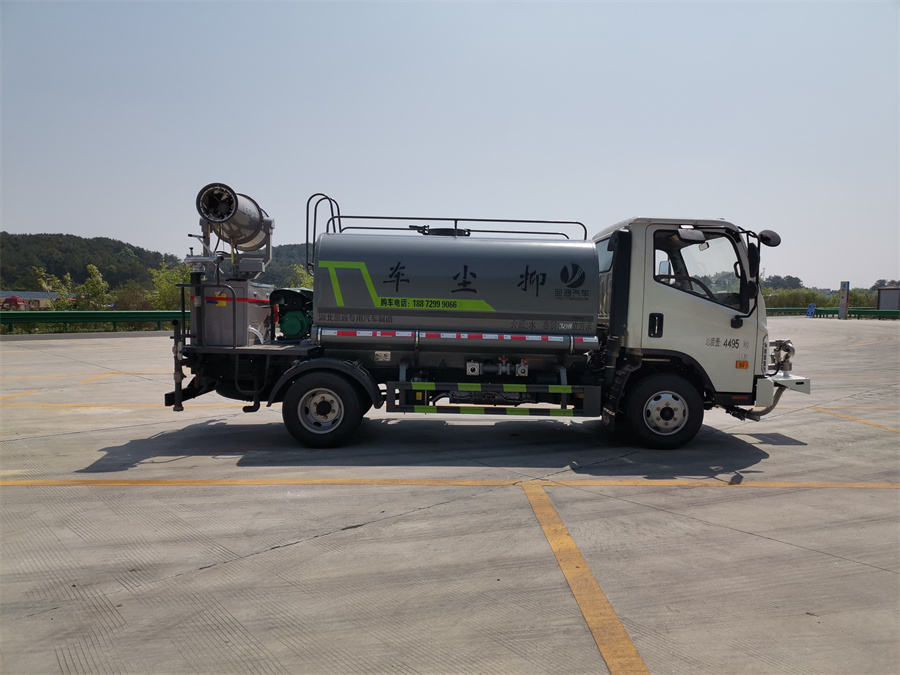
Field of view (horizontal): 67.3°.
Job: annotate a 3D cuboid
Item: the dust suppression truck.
[{"bbox_3d":[0.443,-0.275,7.517,6.450,2.660,2.100,1,3,-2],"label":"dust suppression truck"}]

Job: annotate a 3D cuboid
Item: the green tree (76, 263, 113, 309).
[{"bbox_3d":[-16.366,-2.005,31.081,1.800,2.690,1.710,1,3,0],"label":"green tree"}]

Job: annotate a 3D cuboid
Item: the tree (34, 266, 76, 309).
[{"bbox_3d":[-17.816,-1.925,30.577,1.950,2.560,1.850,1,3,0],"label":"tree"}]

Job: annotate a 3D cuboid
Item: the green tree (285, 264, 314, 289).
[{"bbox_3d":[-6.935,-2.201,34.088,2.300,2.950,2.180,1,3,0],"label":"green tree"}]

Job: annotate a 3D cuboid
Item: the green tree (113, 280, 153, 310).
[{"bbox_3d":[-14.573,-1.615,31.060,1.900,2.000,1.800,1,3,0],"label":"green tree"}]

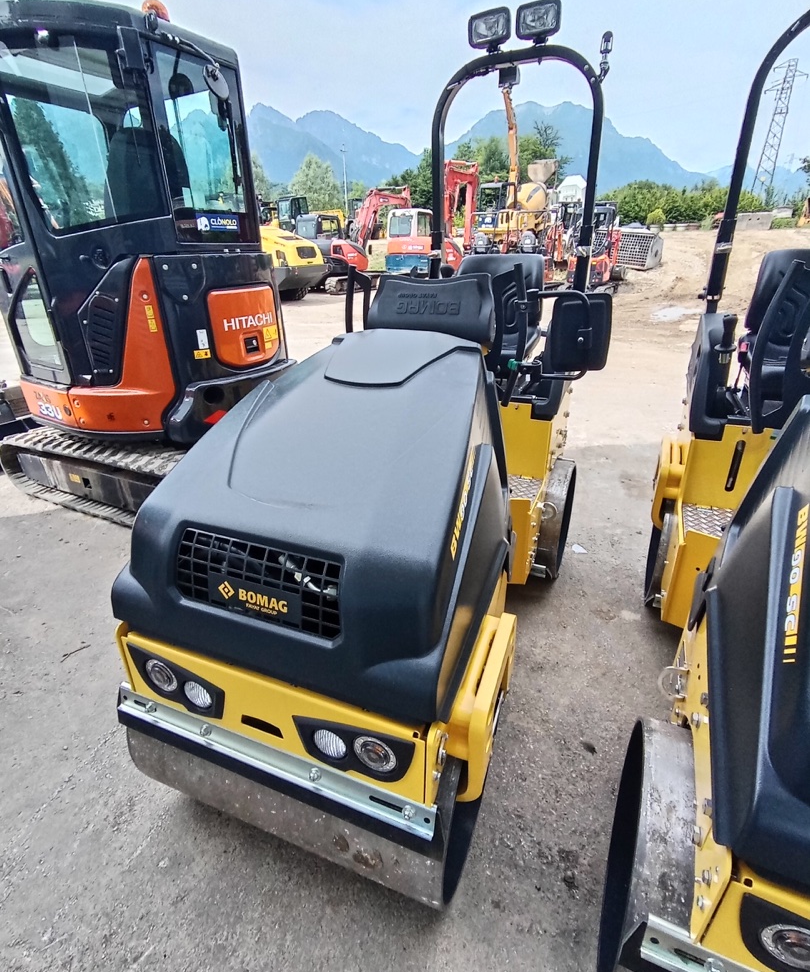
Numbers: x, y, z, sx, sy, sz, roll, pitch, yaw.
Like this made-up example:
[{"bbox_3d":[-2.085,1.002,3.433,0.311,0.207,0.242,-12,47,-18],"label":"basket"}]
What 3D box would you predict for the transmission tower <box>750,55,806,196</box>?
[{"bbox_3d":[58.112,-51.875,85.001,3.200,26.700,6.000,-22,33,-40],"label":"transmission tower"}]

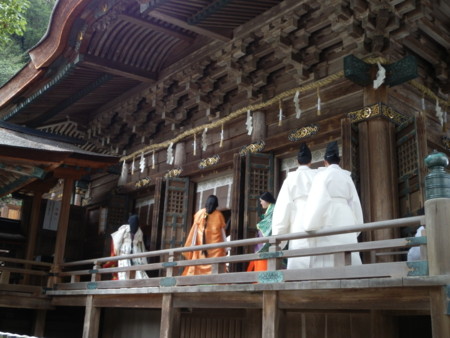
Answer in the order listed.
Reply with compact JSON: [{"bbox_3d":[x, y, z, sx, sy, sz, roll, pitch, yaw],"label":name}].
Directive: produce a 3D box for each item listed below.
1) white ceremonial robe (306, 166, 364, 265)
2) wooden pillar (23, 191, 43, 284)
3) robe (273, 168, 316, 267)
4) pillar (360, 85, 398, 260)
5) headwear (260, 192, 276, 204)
[{"bbox_3d":[1.323,0.639,6.272,0.620,1.400,0.440,-5,-19,25],"label":"white ceremonial robe"},{"bbox_3d":[-4.849,1.800,13.044,0.170,2.590,0.170,17,-22,-38],"label":"wooden pillar"},{"bbox_3d":[0.962,0.660,6.484,0.620,1.450,0.440,-5,-19,25],"label":"robe"},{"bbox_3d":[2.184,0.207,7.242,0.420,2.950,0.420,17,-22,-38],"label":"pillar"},{"bbox_3d":[0.657,0.453,7.857,0.220,0.170,0.180,-4,-18,21],"label":"headwear"}]

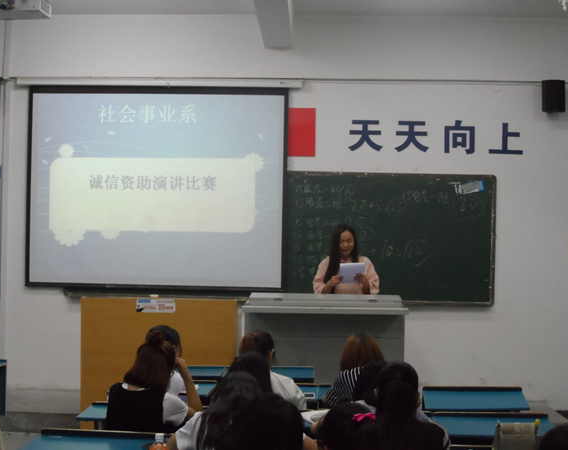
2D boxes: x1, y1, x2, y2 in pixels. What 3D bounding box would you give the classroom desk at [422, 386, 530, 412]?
[{"bbox_3d":[1.131,1.363,6.319,0.600,0.770,0.420,1,0,2],"label":"classroom desk"}]

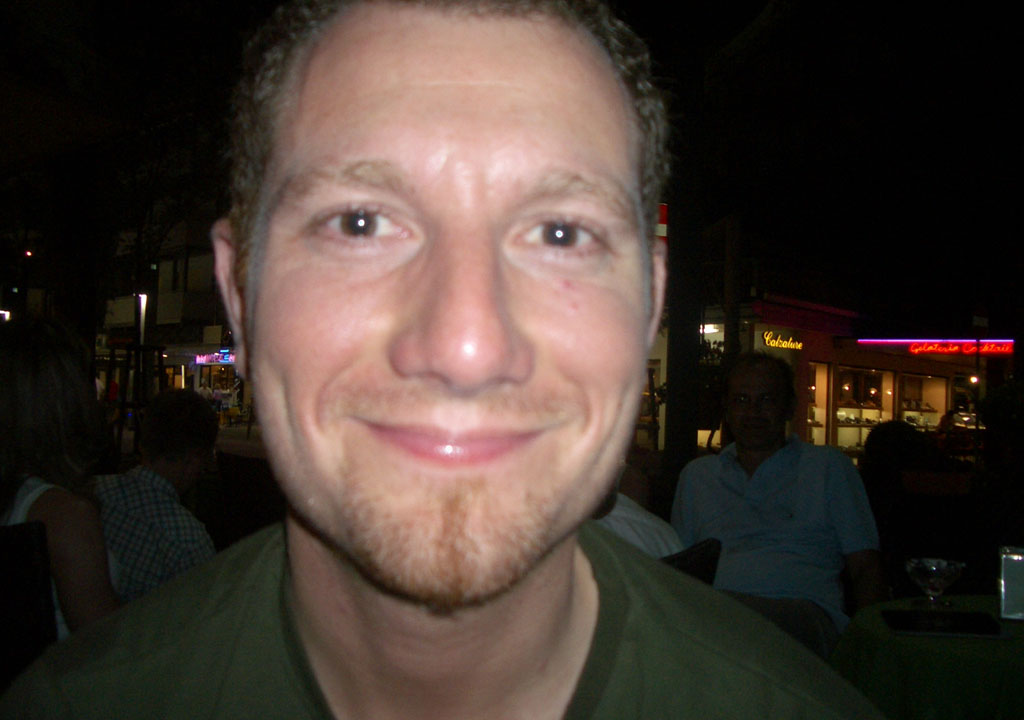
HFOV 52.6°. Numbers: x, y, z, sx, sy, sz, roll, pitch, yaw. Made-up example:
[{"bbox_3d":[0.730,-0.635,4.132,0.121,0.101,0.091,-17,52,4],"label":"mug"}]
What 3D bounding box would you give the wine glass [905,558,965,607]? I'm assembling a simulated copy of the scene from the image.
[{"bbox_3d":[0.845,0.448,2.070,0.119,0.088,0.119,1,-2,0],"label":"wine glass"}]

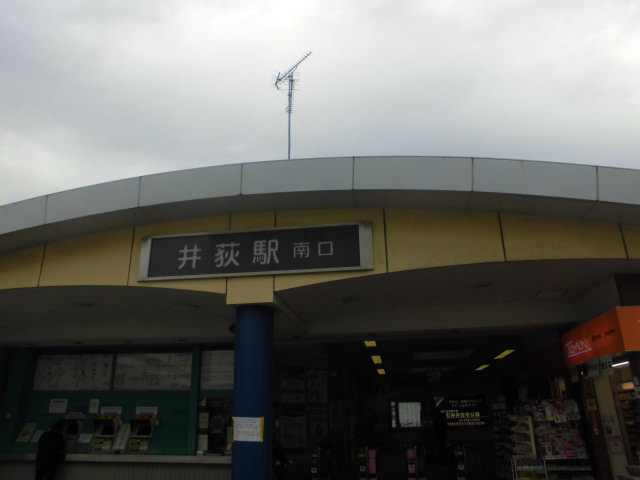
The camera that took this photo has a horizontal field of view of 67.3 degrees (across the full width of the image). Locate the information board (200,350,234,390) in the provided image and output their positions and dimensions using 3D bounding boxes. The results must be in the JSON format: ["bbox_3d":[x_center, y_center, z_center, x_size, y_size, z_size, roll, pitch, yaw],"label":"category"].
[{"bbox_3d":[-1.883,2.517,9.316,0.870,0.730,0.060,-4,-20,8],"label":"information board"}]

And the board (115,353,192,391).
[{"bbox_3d":[-3.297,2.603,9.511,1.620,0.710,0.060,-4,-20,8],"label":"board"}]

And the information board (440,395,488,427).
[{"bbox_3d":[4.508,5.369,15.048,1.500,0.910,0.100,-4,-20,8],"label":"information board"}]

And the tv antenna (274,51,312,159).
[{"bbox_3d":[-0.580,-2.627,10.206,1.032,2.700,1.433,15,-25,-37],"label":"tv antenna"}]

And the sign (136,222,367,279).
[{"bbox_3d":[-0.831,0.181,6.071,3.000,0.600,0.150,-4,-20,8],"label":"sign"}]

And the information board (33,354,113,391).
[{"bbox_3d":[-4.984,2.688,9.750,1.700,0.710,0.060,-4,-20,8],"label":"information board"}]

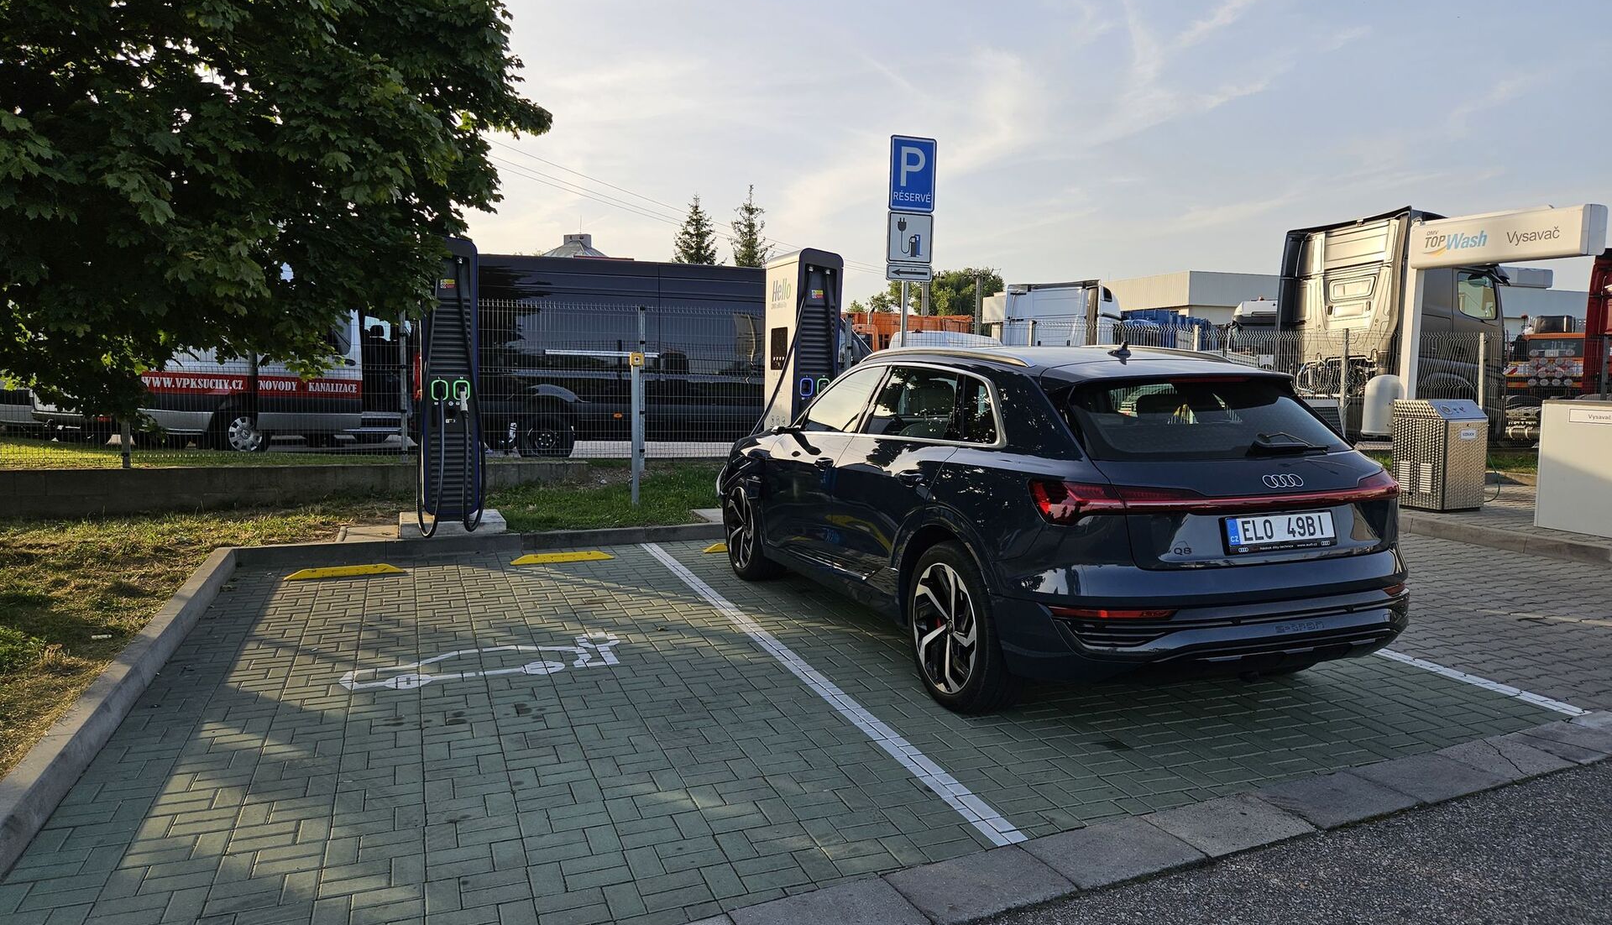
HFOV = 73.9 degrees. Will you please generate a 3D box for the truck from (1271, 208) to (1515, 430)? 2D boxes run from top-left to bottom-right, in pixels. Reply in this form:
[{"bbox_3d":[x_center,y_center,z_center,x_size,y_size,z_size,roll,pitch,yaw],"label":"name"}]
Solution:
[{"bbox_3d":[8.630,-2.241,17.879,5.700,3.800,2.500,-1,6,-21],"label":"truck"}]

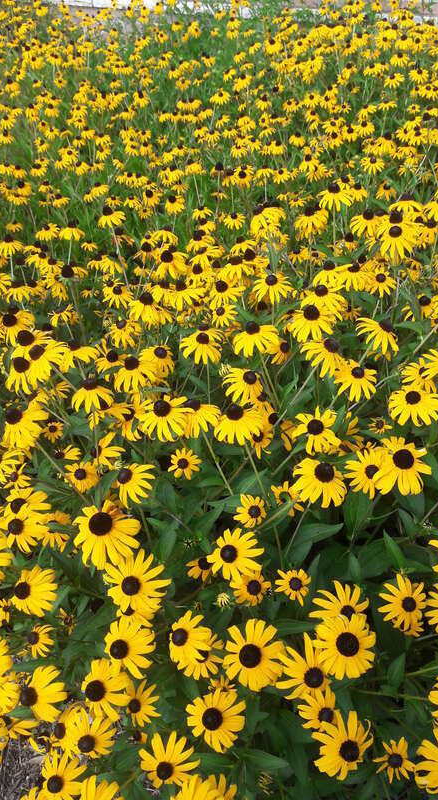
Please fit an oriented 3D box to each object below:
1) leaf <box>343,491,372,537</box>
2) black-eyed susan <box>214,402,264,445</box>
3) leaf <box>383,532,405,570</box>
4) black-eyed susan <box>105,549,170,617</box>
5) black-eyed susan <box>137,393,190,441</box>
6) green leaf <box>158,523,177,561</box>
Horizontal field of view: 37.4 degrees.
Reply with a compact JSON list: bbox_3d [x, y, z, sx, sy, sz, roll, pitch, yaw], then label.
[{"bbox_3d":[0.184,0.147,0.860,0.035,0.012,0.072,0,64,0],"label":"leaf"},{"bbox_3d":[0.025,0.030,0.820,0.064,0.032,0.062,0,50,0],"label":"black-eyed susan"},{"bbox_3d":[0.214,0.185,0.790,0.020,0.010,0.056,-13,69,-34],"label":"leaf"},{"bbox_3d":[-0.088,0.195,0.690,0.069,0.027,0.069,-5,72,-7],"label":"black-eyed susan"},{"bbox_3d":[-0.068,0.023,0.810,0.068,0.030,0.064,-7,57,-9],"label":"black-eyed susan"},{"bbox_3d":[-0.063,0.173,0.790,0.024,0.010,0.054,13,66,6],"label":"green leaf"}]

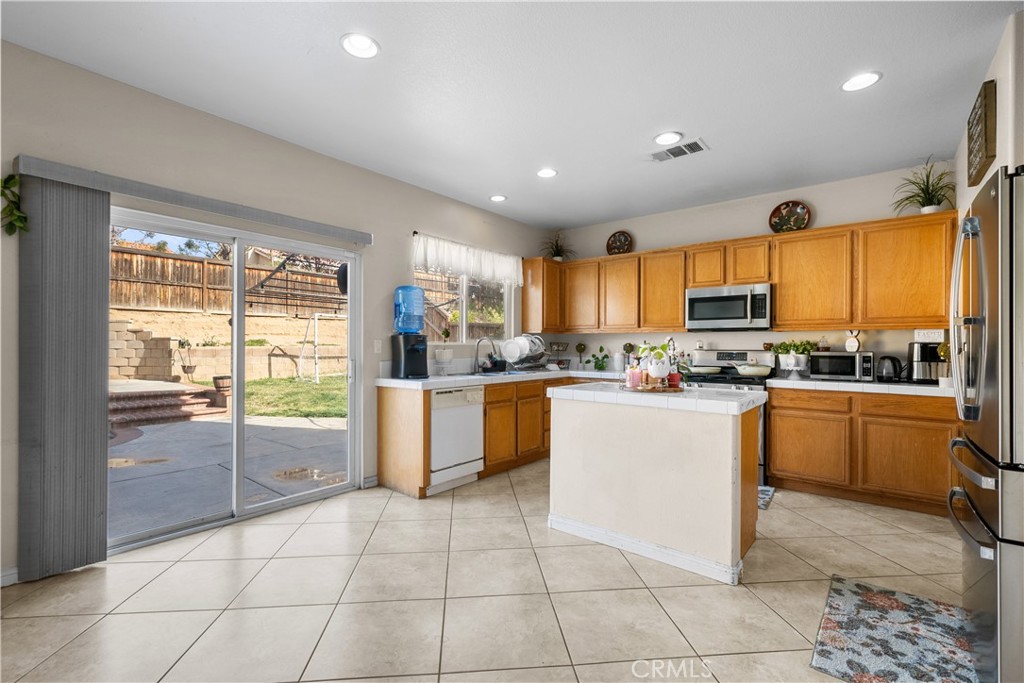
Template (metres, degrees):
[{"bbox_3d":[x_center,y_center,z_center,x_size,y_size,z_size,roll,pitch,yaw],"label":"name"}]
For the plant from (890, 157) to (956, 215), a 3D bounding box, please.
[{"bbox_3d":[3.310,-1.213,3.445,0.385,0.450,0.360,0,-1,38],"label":"plant"}]

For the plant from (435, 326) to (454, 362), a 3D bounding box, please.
[{"bbox_3d":[-0.652,0.030,4.160,0.170,0.350,0.170,0,0,0],"label":"plant"}]

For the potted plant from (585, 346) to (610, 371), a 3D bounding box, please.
[{"bbox_3d":[1.078,0.210,5.215,0.260,0.290,0.210,0,-1,38],"label":"potted plant"}]

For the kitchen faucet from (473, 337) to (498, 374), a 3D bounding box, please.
[{"bbox_3d":[-0.279,0.144,4.413,0.260,0.370,0.070,0,0,39],"label":"kitchen faucet"}]

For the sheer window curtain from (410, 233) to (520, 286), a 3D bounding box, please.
[{"bbox_3d":[-0.387,-0.847,4.593,0.080,0.335,1.640,0,0,39],"label":"sheer window curtain"}]

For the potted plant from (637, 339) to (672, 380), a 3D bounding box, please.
[{"bbox_3d":[0.975,0.128,2.930,0.220,0.290,0.200,0,-1,38],"label":"potted plant"}]

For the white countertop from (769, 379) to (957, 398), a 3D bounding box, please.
[{"bbox_3d":[2.905,0.370,3.593,1.240,0.060,0.645,0,-1,38],"label":"white countertop"}]

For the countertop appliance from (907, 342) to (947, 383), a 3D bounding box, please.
[{"bbox_3d":[3.320,0.181,3.374,0.240,0.325,0.300,0,-1,38],"label":"countertop appliance"}]

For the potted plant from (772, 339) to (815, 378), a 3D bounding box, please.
[{"bbox_3d":[2.533,0.165,3.833,0.310,0.355,0.210,0,0,39],"label":"potted plant"}]

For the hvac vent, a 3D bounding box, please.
[{"bbox_3d":[1.294,-1.466,3.305,0.390,0.025,0.220,0,0,39],"label":"hvac vent"}]

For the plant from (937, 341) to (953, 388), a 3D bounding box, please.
[{"bbox_3d":[3.166,0.164,3.114,0.115,0.340,0.115,0,-1,38],"label":"plant"}]

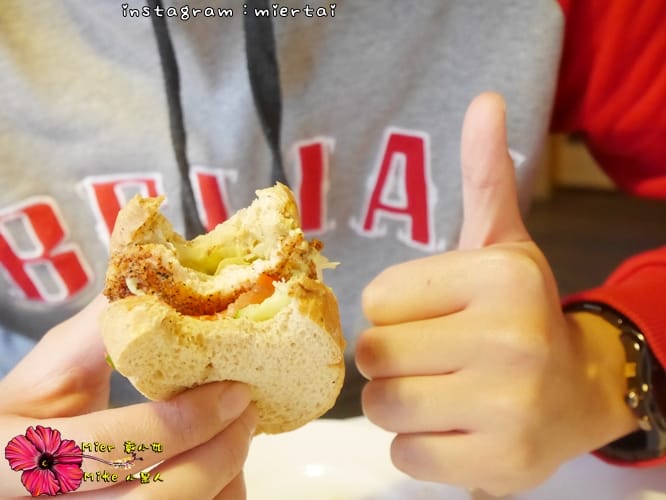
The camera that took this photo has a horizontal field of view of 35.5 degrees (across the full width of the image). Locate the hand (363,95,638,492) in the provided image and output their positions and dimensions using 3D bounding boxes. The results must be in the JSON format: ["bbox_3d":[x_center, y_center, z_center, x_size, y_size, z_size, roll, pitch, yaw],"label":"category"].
[{"bbox_3d":[0.062,0.014,0.387,0.080,0.142,0.095,4,6,25],"label":"hand"}]

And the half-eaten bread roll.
[{"bbox_3d":[-0.037,0.020,0.362,0.081,0.068,0.066,0,46,0],"label":"half-eaten bread roll"}]

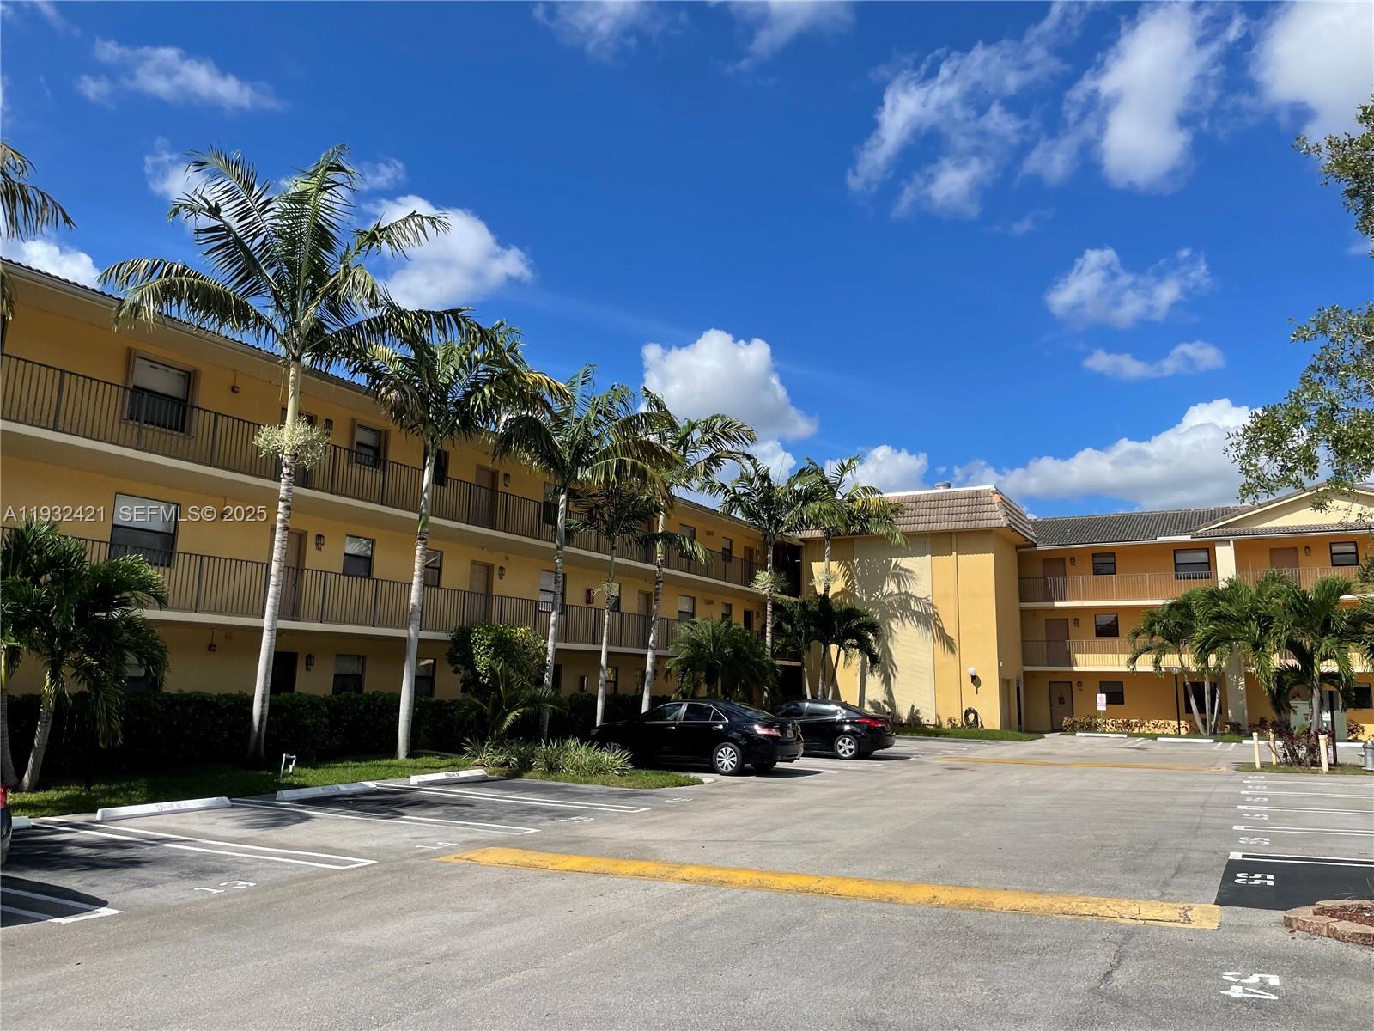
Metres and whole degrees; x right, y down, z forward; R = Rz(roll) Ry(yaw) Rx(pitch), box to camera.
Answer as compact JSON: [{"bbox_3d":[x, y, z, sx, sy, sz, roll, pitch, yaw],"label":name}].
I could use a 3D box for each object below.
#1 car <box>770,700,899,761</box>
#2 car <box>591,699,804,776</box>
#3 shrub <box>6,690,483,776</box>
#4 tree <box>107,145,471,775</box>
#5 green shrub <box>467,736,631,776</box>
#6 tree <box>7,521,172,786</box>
[{"bbox_3d":[3.371,5.697,27.802,4.530,1.440,1.780,-4,-10,28],"label":"car"},{"bbox_3d":[0.094,4.741,22.437,4.780,1.470,1.820,-4,-10,28],"label":"car"},{"bbox_3d":[-8.332,4.191,20.568,1.150,1.300,11.400,-4,-10,28],"label":"shrub"},{"bbox_3d":[-7.808,-1.457,20.104,6.800,12.400,6.300,5,-10,-21],"label":"tree"},{"bbox_3d":[-2.745,4.743,20.671,3.500,0.650,1.350,-4,-10,28],"label":"green shrub"},{"bbox_3d":[-9.477,1.982,15.036,3.100,3.900,2.900,7,-11,-31],"label":"tree"}]

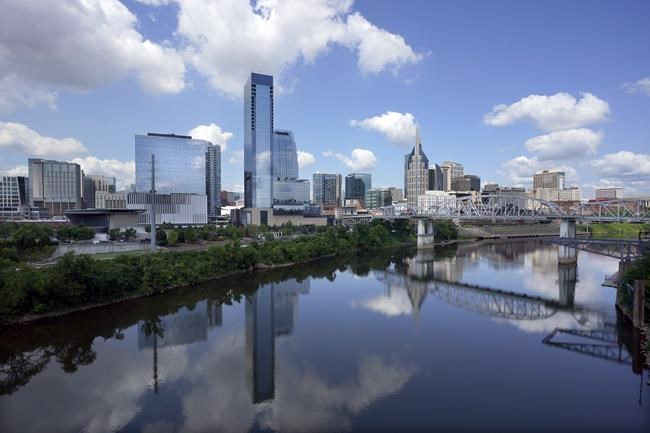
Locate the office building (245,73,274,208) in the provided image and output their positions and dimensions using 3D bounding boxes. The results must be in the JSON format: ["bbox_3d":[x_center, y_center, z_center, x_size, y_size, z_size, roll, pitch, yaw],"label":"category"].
[{"bbox_3d":[-76.000,-74.110,374.120,24.000,165.000,40.000,0,1,-23],"label":"office building"}]

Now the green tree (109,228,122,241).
[{"bbox_3d":[-122.500,10.360,190.140,7.000,7.000,7.000,0,1,0],"label":"green tree"}]

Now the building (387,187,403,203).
[{"bbox_3d":[180.000,-39.540,829.500,34.000,62.000,34.000,-1,1,-30],"label":"building"}]

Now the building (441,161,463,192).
[{"bbox_3d":[353.530,-84.140,903.830,44.000,144.000,40.000,-1,1,-29],"label":"building"}]

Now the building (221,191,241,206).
[{"bbox_3d":[-172.720,-20.080,599.760,46.000,46.000,40.000,-1,1,-24],"label":"building"}]

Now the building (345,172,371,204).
[{"bbox_3d":[88.000,-59.460,849.330,46.000,108.000,44.000,0,1,-23],"label":"building"}]

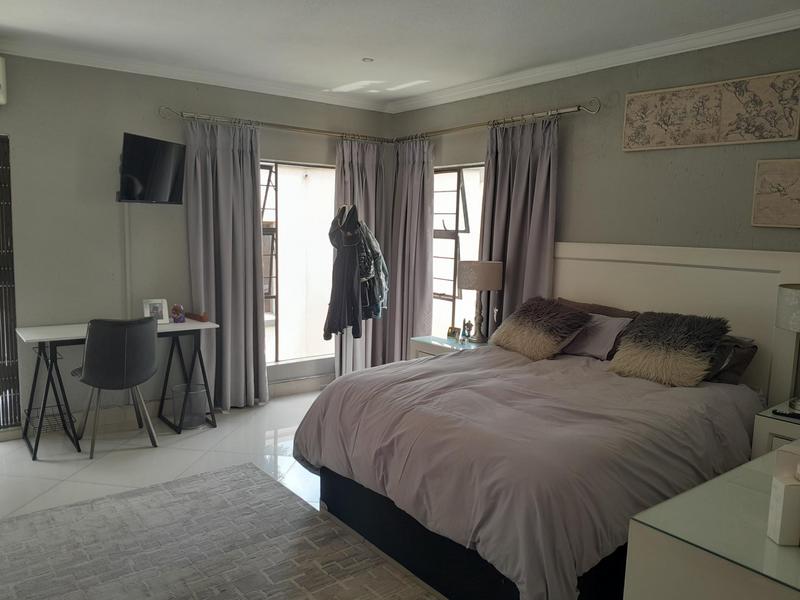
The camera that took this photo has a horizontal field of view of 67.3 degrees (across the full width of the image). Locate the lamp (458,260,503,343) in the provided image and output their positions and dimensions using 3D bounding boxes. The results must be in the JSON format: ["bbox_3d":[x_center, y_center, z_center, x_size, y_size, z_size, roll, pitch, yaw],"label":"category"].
[{"bbox_3d":[0.580,0.013,4.325,0.314,0.567,0.314,1,7,0],"label":"lamp"}]

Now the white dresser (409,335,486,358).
[{"bbox_3d":[0.443,0.639,4.312,0.467,0.678,0.597,-4,9,-38],"label":"white dresser"}]

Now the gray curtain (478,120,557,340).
[{"bbox_3d":[0.817,-0.144,4.339,0.158,2.205,0.656,-4,9,-38],"label":"gray curtain"}]

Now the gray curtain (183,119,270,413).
[{"bbox_3d":[-1.308,-0.217,4.599,0.610,2.187,0.143,-4,9,-38],"label":"gray curtain"}]

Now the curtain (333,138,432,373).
[{"bbox_3d":[-0.144,-0.261,5.176,0.625,2.182,0.640,-4,9,-38],"label":"curtain"}]

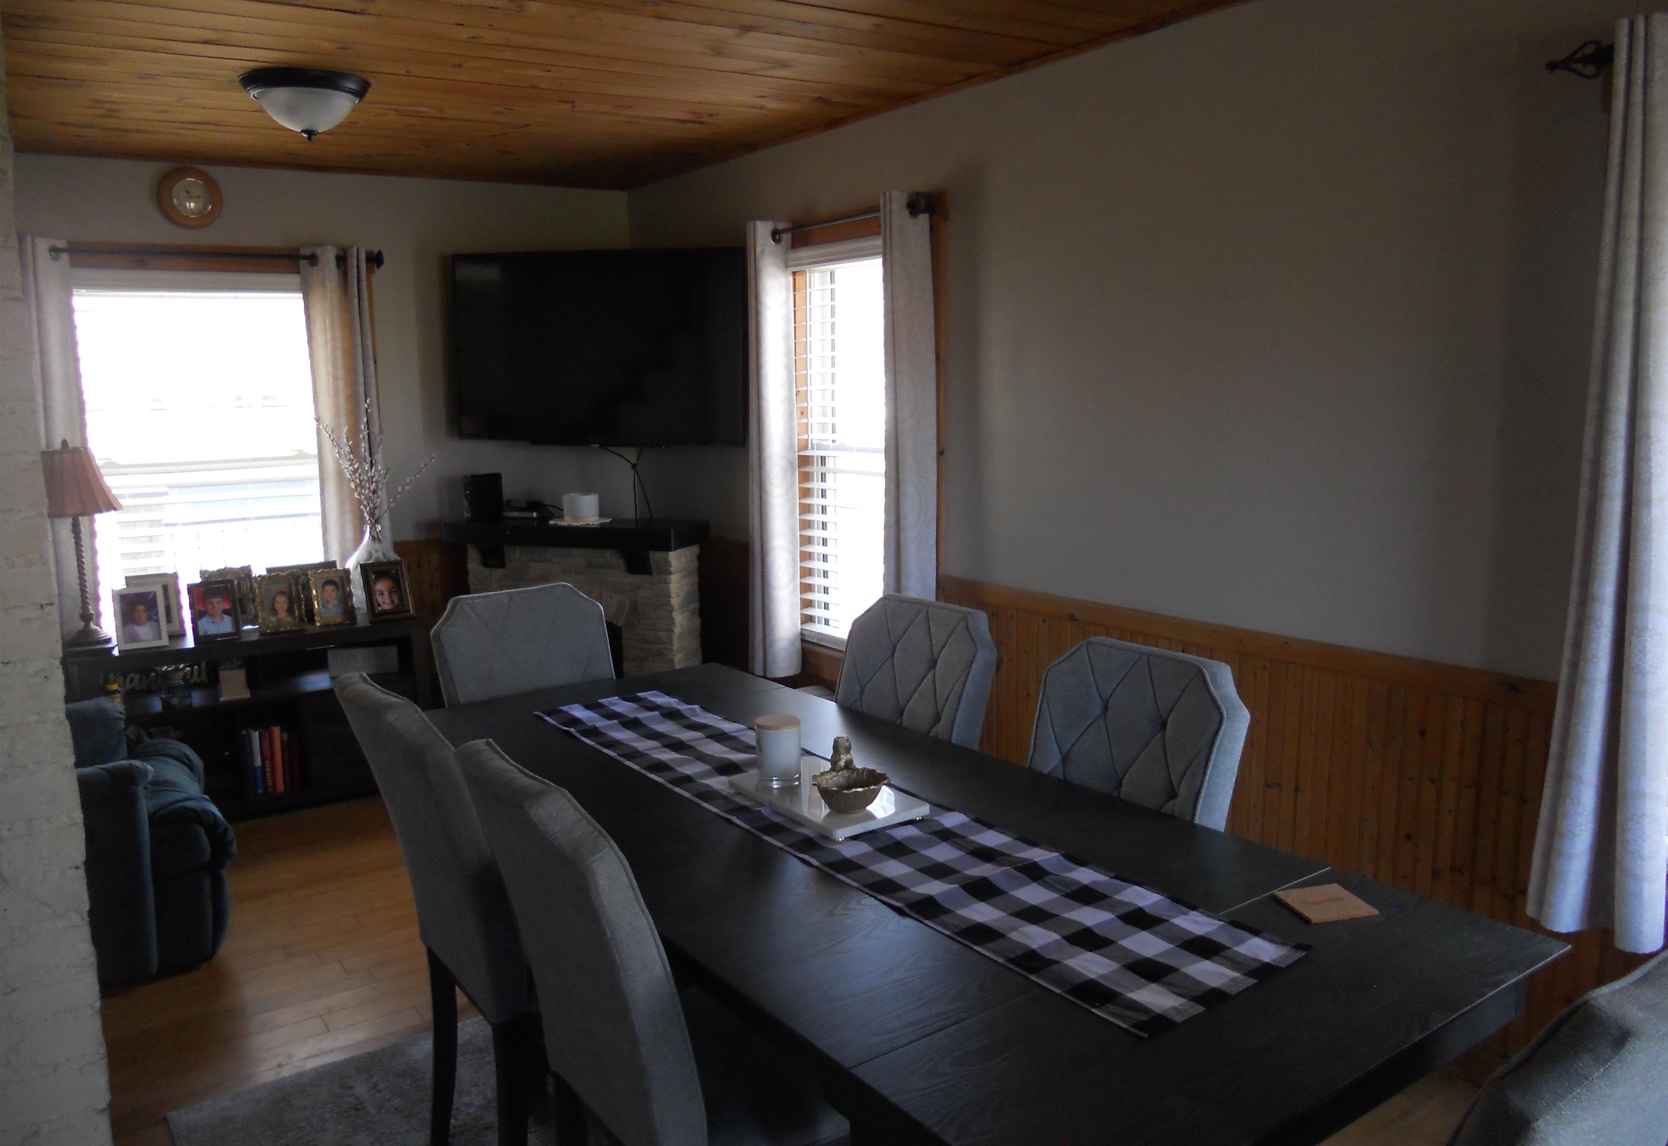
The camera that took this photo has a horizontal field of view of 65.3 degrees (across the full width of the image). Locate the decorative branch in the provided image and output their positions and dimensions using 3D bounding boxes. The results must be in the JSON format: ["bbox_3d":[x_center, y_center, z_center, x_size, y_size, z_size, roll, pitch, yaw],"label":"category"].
[{"bbox_3d":[-1.726,-0.412,4.905,0.431,0.503,0.300,-7,10,-34],"label":"decorative branch"}]

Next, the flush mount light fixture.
[{"bbox_3d":[-1.442,-1.271,3.558,0.345,0.165,0.345,-6,10,-33],"label":"flush mount light fixture"}]

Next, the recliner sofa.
[{"bbox_3d":[-2.248,0.524,3.577,0.940,1.000,0.950,-7,10,-34],"label":"recliner sofa"}]

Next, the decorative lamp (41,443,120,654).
[{"bbox_3d":[-2.480,-0.096,4.287,0.300,0.686,0.300,-6,10,-33],"label":"decorative lamp"}]

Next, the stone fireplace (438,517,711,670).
[{"bbox_3d":[-1.007,0.284,5.158,0.974,0.987,0.295,2,9,19],"label":"stone fireplace"}]

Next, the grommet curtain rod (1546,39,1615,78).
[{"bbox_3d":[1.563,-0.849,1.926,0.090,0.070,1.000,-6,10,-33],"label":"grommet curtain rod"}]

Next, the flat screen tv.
[{"bbox_3d":[-0.897,-0.856,4.953,1.230,0.710,0.060,2,8,18],"label":"flat screen tv"}]

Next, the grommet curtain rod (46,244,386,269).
[{"bbox_3d":[-2.197,-1.124,4.619,1.188,0.070,0.090,-7,10,-34],"label":"grommet curtain rod"}]

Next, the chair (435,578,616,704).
[{"bbox_3d":[-0.649,0.556,3.240,0.475,0.975,0.605,-6,10,-34],"label":"chair"}]

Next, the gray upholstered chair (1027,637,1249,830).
[{"bbox_3d":[0.373,0.654,2.382,0.620,0.975,0.465,-7,10,-34],"label":"gray upholstered chair"}]

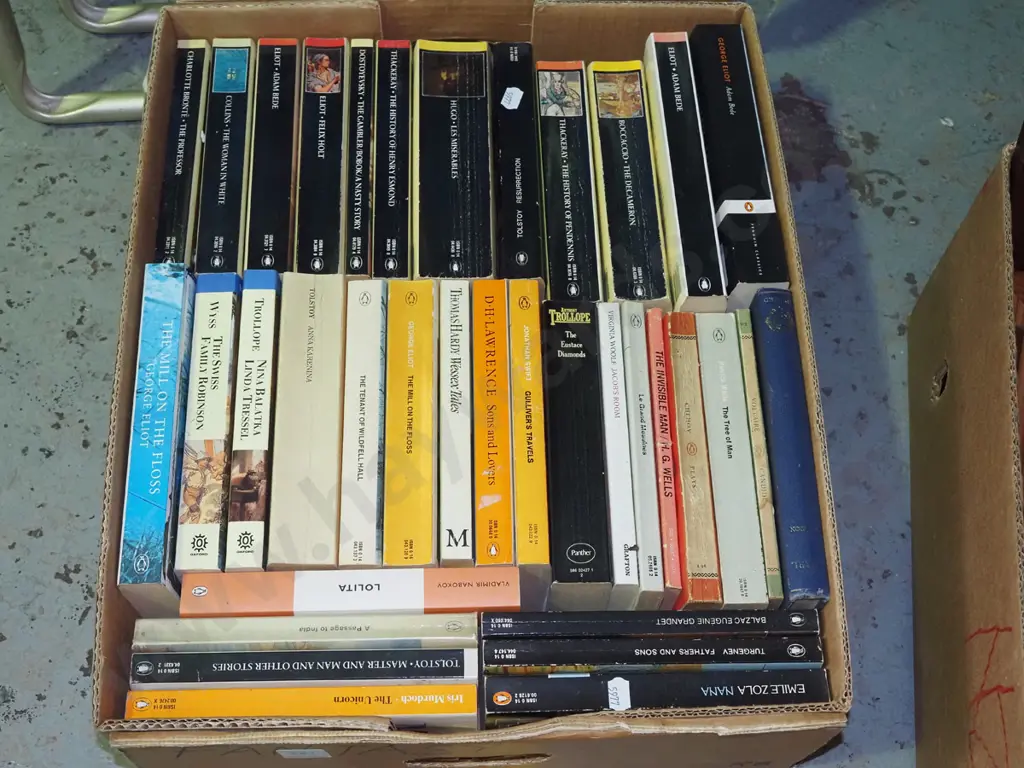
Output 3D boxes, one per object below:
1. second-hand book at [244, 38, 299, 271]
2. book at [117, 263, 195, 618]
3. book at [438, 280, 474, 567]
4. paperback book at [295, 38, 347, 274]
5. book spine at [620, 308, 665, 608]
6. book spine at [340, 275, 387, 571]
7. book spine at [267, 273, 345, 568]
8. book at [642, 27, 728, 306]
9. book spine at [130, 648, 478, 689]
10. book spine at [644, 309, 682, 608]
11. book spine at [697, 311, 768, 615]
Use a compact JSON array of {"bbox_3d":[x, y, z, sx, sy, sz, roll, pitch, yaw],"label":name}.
[{"bbox_3d":[-0.153,-0.124,0.914,0.027,0.111,0.181,-2,64,-2],"label":"second-hand book"},{"bbox_3d":[-0.199,0.047,0.818,0.024,0.129,0.198,-3,63,-1],"label":"book"},{"bbox_3d":[-0.034,0.042,0.836,0.017,0.111,0.177,0,63,-2],"label":"book"},{"bbox_3d":[-0.122,-0.124,0.916,0.027,0.111,0.181,-1,64,-2],"label":"paperback book"},{"bbox_3d":[0.073,0.057,0.831,0.013,0.111,0.181,0,63,-2],"label":"book spine"},{"bbox_3d":[-0.089,0.043,0.833,0.019,0.111,0.181,-1,63,-2],"label":"book spine"},{"bbox_3d":[-0.119,0.040,0.824,0.036,0.111,0.181,0,65,-4],"label":"book spine"},{"bbox_3d":[0.104,-0.112,0.904,0.022,0.129,0.199,-1,63,-6],"label":"book"},{"bbox_3d":[-0.110,0.173,0.767,0.181,0.111,0.016,0,64,-2],"label":"book spine"},{"bbox_3d":[0.088,0.058,0.837,0.011,0.110,0.178,-1,64,0],"label":"book spine"},{"bbox_3d":[0.124,0.063,0.834,0.025,0.111,0.181,-1,64,-2],"label":"book spine"}]

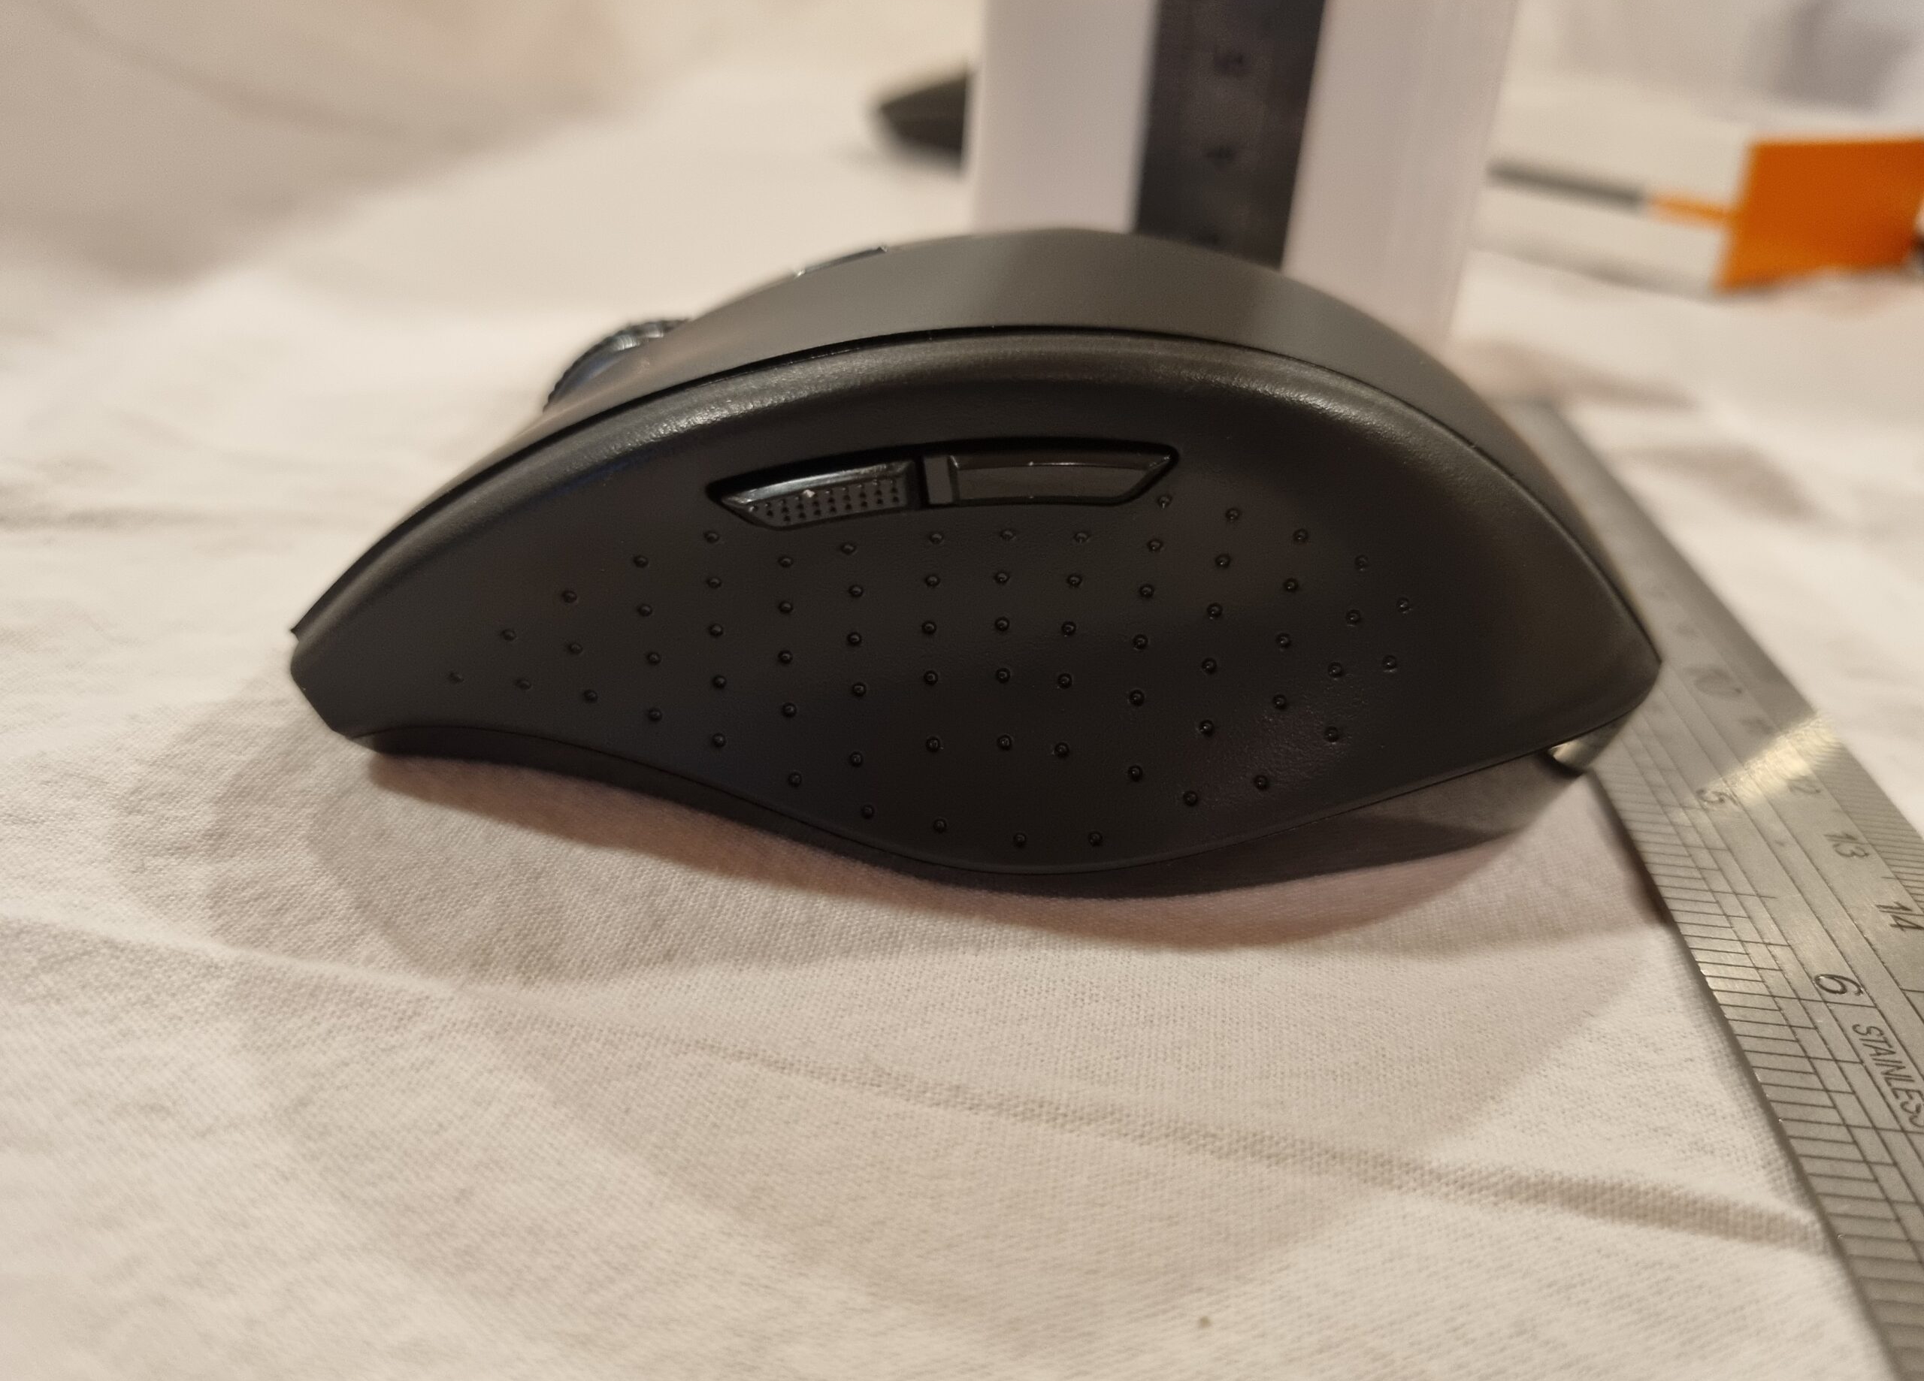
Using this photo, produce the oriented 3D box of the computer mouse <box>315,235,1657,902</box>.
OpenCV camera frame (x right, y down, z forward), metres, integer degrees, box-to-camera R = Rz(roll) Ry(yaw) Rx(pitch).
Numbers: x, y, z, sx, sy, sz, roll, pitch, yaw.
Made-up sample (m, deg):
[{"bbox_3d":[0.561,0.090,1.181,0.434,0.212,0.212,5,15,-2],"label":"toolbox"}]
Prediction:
[{"bbox_3d":[0.004,-0.020,0.133,0.114,0.044,0.073,4,30,3],"label":"computer mouse"}]

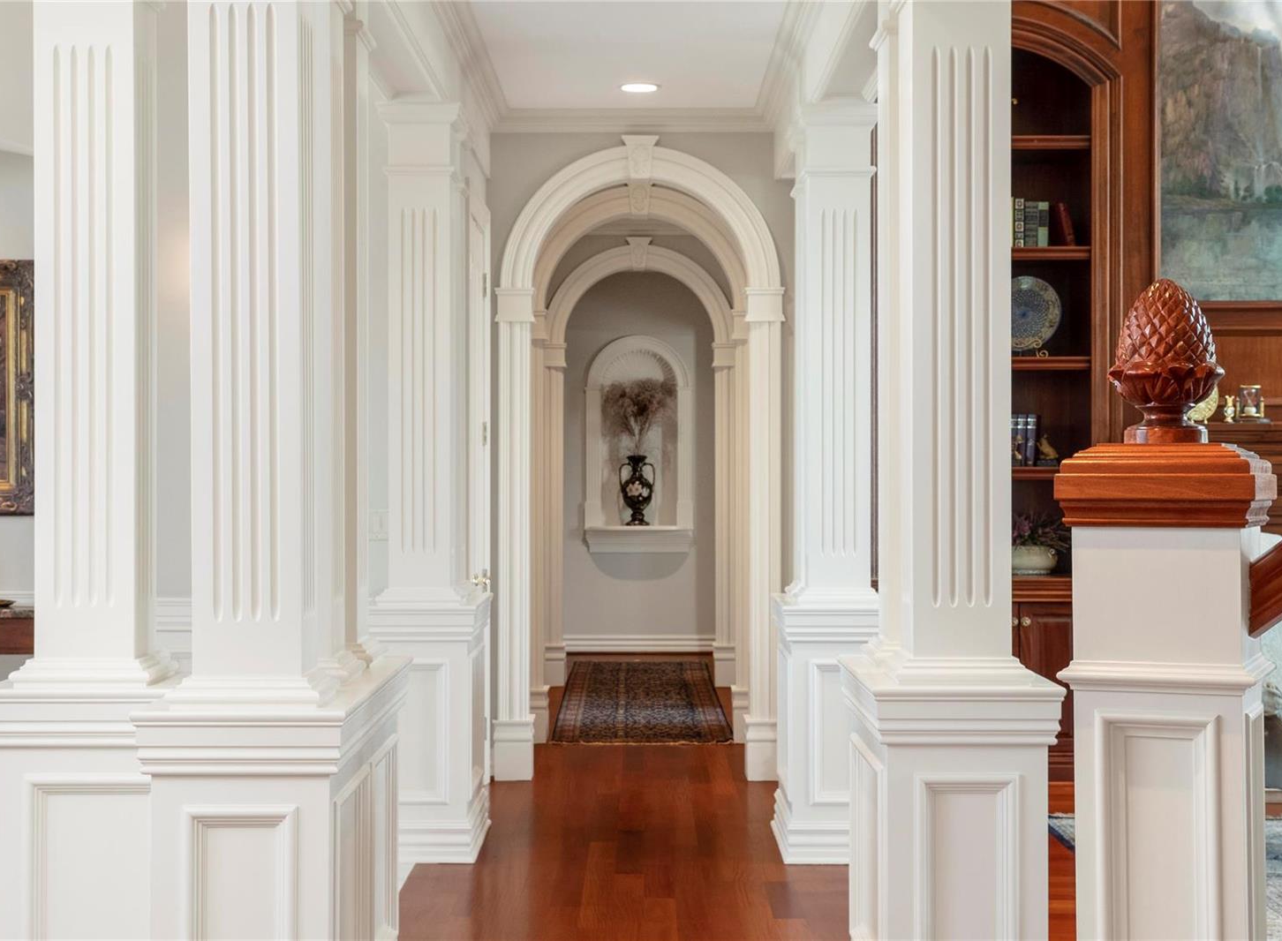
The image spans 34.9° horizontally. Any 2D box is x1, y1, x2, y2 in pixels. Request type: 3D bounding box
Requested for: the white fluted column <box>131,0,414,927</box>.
[{"bbox_3d":[-0.808,0.035,4.685,0.432,2.730,1.190,0,0,0],"label":"white fluted column"}]

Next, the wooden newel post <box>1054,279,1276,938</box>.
[{"bbox_3d":[0.667,0.505,2.600,0.240,1.500,0.240,0,0,23],"label":"wooden newel post"}]

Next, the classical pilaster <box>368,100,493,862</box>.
[{"bbox_3d":[-0.804,0.035,7.710,0.432,2.730,0.840,0,0,0],"label":"classical pilaster"}]

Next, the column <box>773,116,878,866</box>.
[{"bbox_3d":[0.729,0.035,7.710,0.432,2.730,0.840,0,0,0],"label":"column"}]

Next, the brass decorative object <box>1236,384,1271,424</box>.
[{"bbox_3d":[2.705,-0.297,9.050,0.140,0.172,0.095,0,0,0],"label":"brass decorative object"}]

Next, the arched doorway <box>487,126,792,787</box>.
[{"bbox_3d":[-0.006,-0.052,9.315,1.308,2.905,0.250,0,0,0],"label":"arched doorway"}]

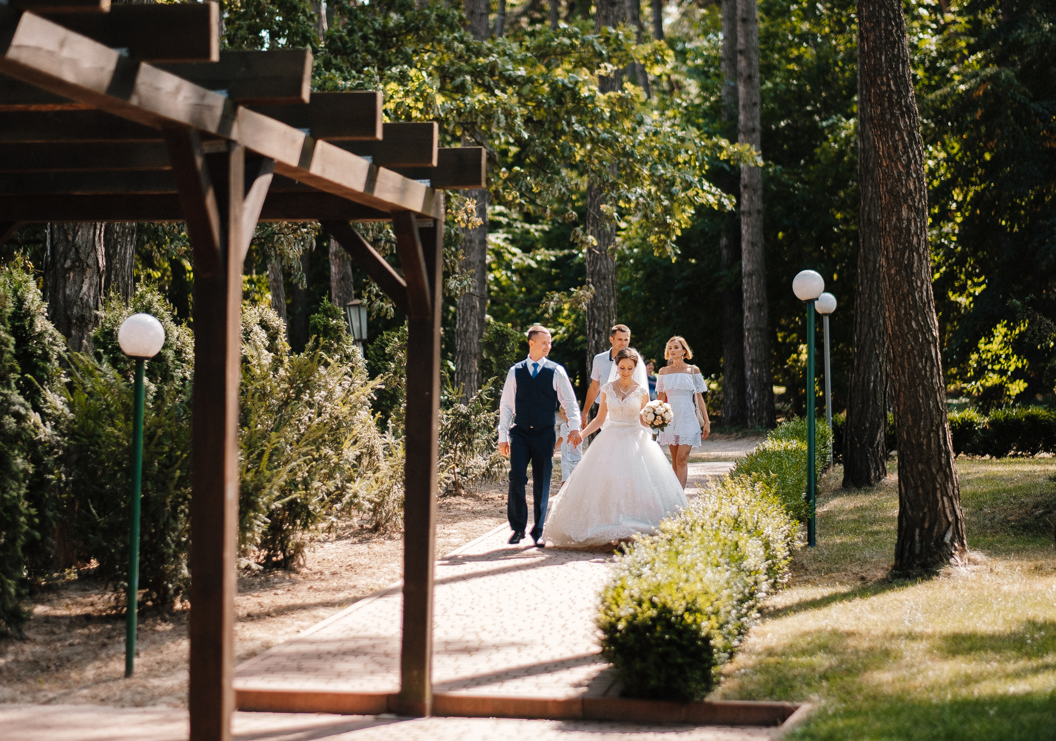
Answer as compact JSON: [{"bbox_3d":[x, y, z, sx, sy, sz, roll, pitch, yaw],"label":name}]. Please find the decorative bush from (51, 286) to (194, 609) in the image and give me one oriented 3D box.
[{"bbox_3d":[-2.695,0.527,17.400,1.000,2.160,1.000,1,0,0],"label":"decorative bush"}]

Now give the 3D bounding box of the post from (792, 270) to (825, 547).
[{"bbox_3d":[2.264,0.308,20.900,0.260,2.240,0.260,1,0,0],"label":"post"}]

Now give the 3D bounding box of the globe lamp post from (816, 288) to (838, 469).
[{"bbox_3d":[3.553,0.103,30.800,0.265,2.090,0.265,1,0,0],"label":"globe lamp post"}]

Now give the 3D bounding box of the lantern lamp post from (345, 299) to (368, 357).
[{"bbox_3d":[-1.768,0.230,27.000,0.240,1.970,0.240,1,0,0],"label":"lantern lamp post"}]

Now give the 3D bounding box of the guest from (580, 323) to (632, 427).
[{"bbox_3d":[0.835,0.427,25.300,0.570,1.770,0.400,1,0,9],"label":"guest"}]

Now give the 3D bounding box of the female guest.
[{"bbox_3d":[1.485,0.492,24.700,0.510,1.660,0.400,1,0,7],"label":"female guest"}]

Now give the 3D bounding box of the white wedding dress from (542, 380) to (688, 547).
[{"bbox_3d":[0.727,0.745,21.400,1.200,1.350,1.250,1,0,5],"label":"white wedding dress"}]

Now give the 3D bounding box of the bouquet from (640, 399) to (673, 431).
[{"bbox_3d":[1.052,0.386,21.150,0.280,0.290,0.270,1,0,3],"label":"bouquet"}]

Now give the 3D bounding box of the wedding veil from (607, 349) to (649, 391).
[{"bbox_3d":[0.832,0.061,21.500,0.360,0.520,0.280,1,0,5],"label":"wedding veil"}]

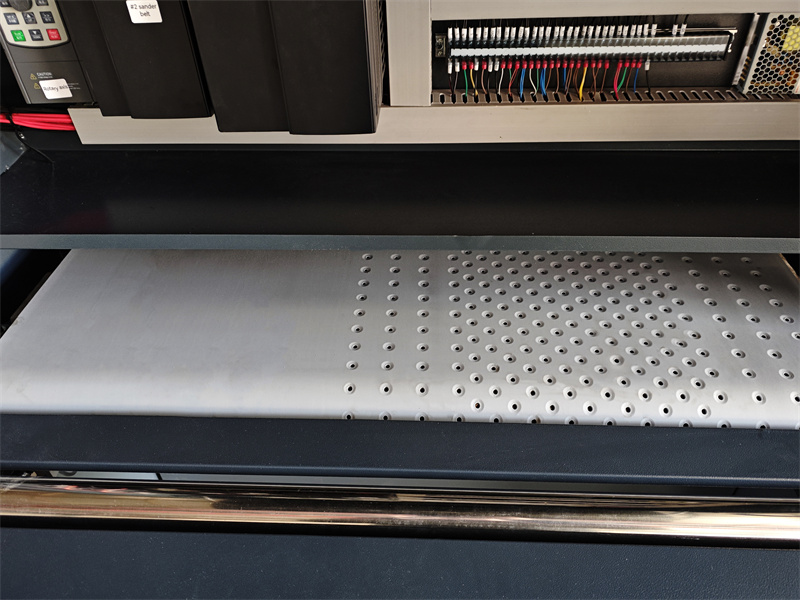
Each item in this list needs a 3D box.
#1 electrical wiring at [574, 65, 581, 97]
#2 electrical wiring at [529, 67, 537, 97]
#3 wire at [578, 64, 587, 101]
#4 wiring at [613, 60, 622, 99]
[{"bbox_3d":[0.192,-0.238,0.601,0.006,0.030,0.011,0,36,4],"label":"electrical wiring"},{"bbox_3d":[0.145,-0.238,0.605,0.007,0.030,0.011,0,36,4],"label":"electrical wiring"},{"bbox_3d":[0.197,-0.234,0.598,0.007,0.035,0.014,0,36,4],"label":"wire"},{"bbox_3d":[0.233,-0.235,0.594,0.008,0.037,0.015,0,36,4],"label":"wiring"}]

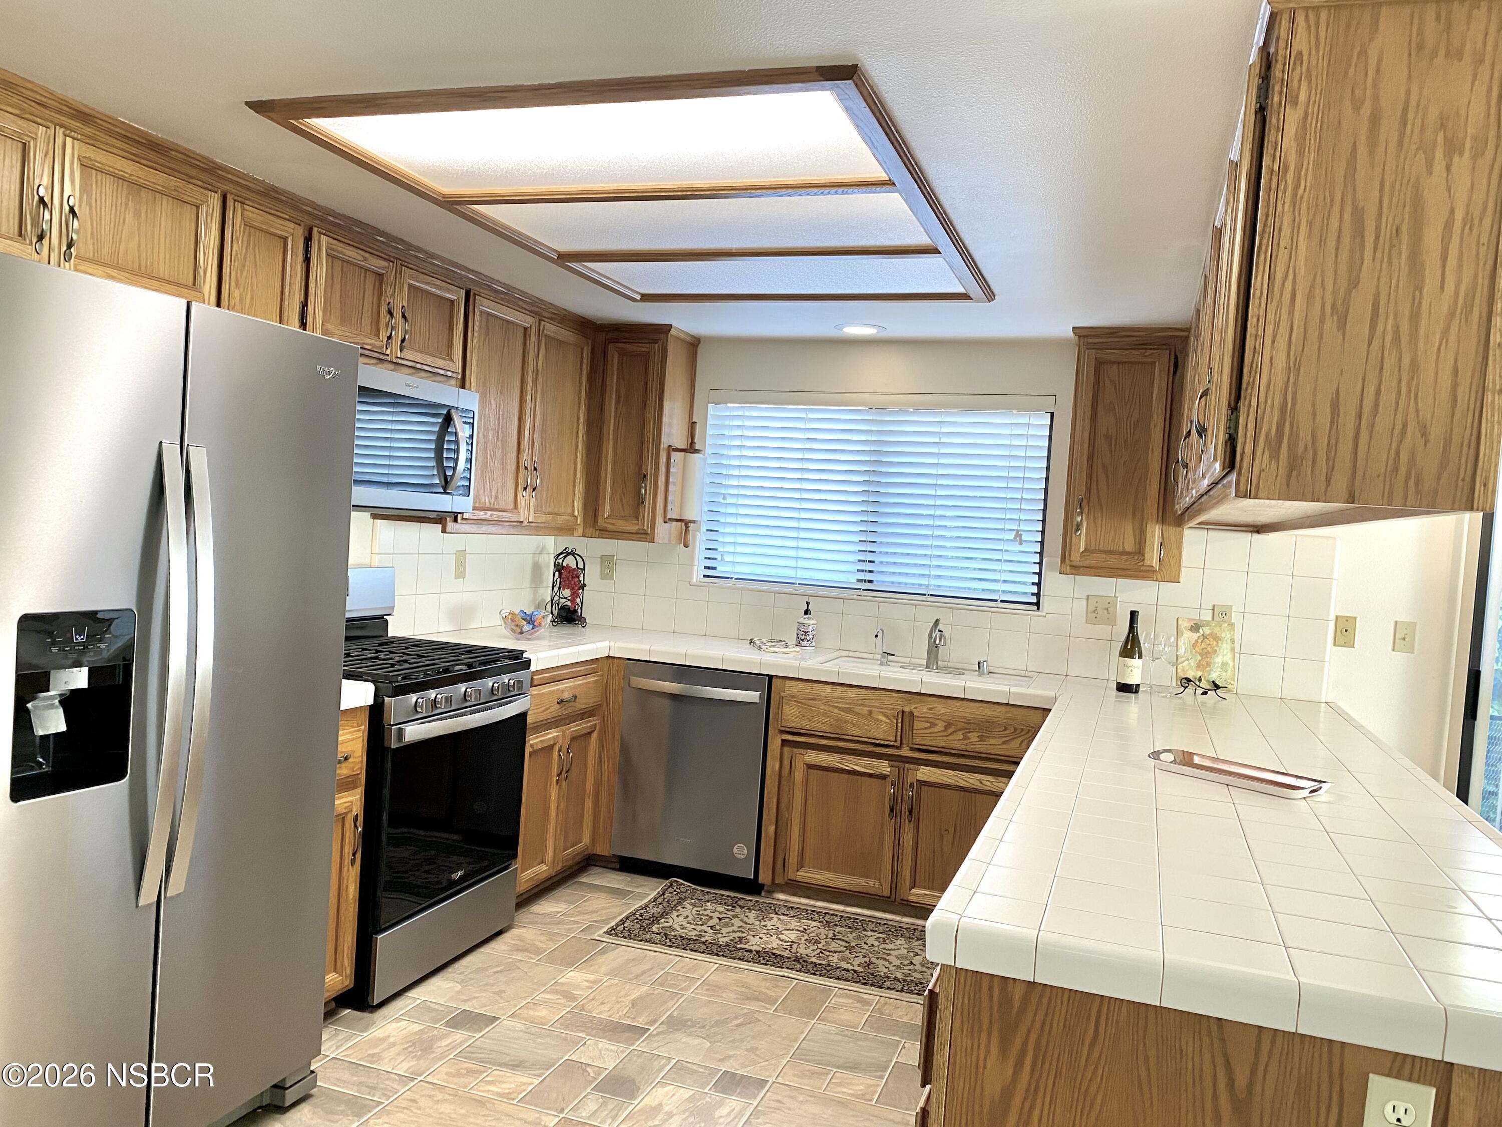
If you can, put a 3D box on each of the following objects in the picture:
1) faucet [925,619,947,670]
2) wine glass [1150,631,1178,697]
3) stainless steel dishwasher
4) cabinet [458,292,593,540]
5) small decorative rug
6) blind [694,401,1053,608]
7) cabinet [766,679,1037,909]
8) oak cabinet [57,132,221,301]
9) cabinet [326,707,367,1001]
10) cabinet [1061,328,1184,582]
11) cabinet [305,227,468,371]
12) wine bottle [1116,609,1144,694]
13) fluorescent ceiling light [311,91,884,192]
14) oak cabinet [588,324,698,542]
[{"bbox_3d":[0.725,0.317,4.382,0.060,0.206,0.211,4,2,0],"label":"faucet"},{"bbox_3d":[1.521,0.364,4.081,0.086,0.218,0.086,5,2,19],"label":"wine glass"},{"bbox_3d":[-0.147,0.823,4.677,0.608,0.844,0.613,5,2,19],"label":"stainless steel dishwasher"},{"bbox_3d":[-1.007,-0.551,4.429,0.332,0.864,0.975,5,2,19],"label":"cabinet"},{"bbox_3d":[0.210,1.307,3.925,1.350,0.020,0.680,5,2,19],"label":"small decorative rug"},{"bbox_3d":[0.486,-0.268,4.726,1.454,0.789,0.050,5,2,19],"label":"blind"},{"bbox_3d":[0.623,0.878,4.374,1.018,0.830,0.570,5,2,19],"label":"cabinet"},{"bbox_3d":[-1.588,-0.796,2.714,0.332,0.347,0.467,5,2,19],"label":"oak cabinet"},{"bbox_3d":[-1.428,0.784,3.108,0.623,0.844,0.322,5,2,19],"label":"cabinet"},{"bbox_3d":[1.432,-0.402,4.277,0.422,0.909,0.337,5,2,19],"label":"cabinet"},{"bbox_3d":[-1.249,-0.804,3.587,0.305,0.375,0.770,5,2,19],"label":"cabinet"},{"bbox_3d":[1.381,0.316,4.092,0.080,0.295,0.080,5,2,19],"label":"wine bottle"},{"bbox_3d":[-0.329,-0.942,2.552,1.226,0.060,0.563,5,2,19],"label":"fluorescent ceiling light"},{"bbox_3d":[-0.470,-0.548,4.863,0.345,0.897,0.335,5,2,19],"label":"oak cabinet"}]

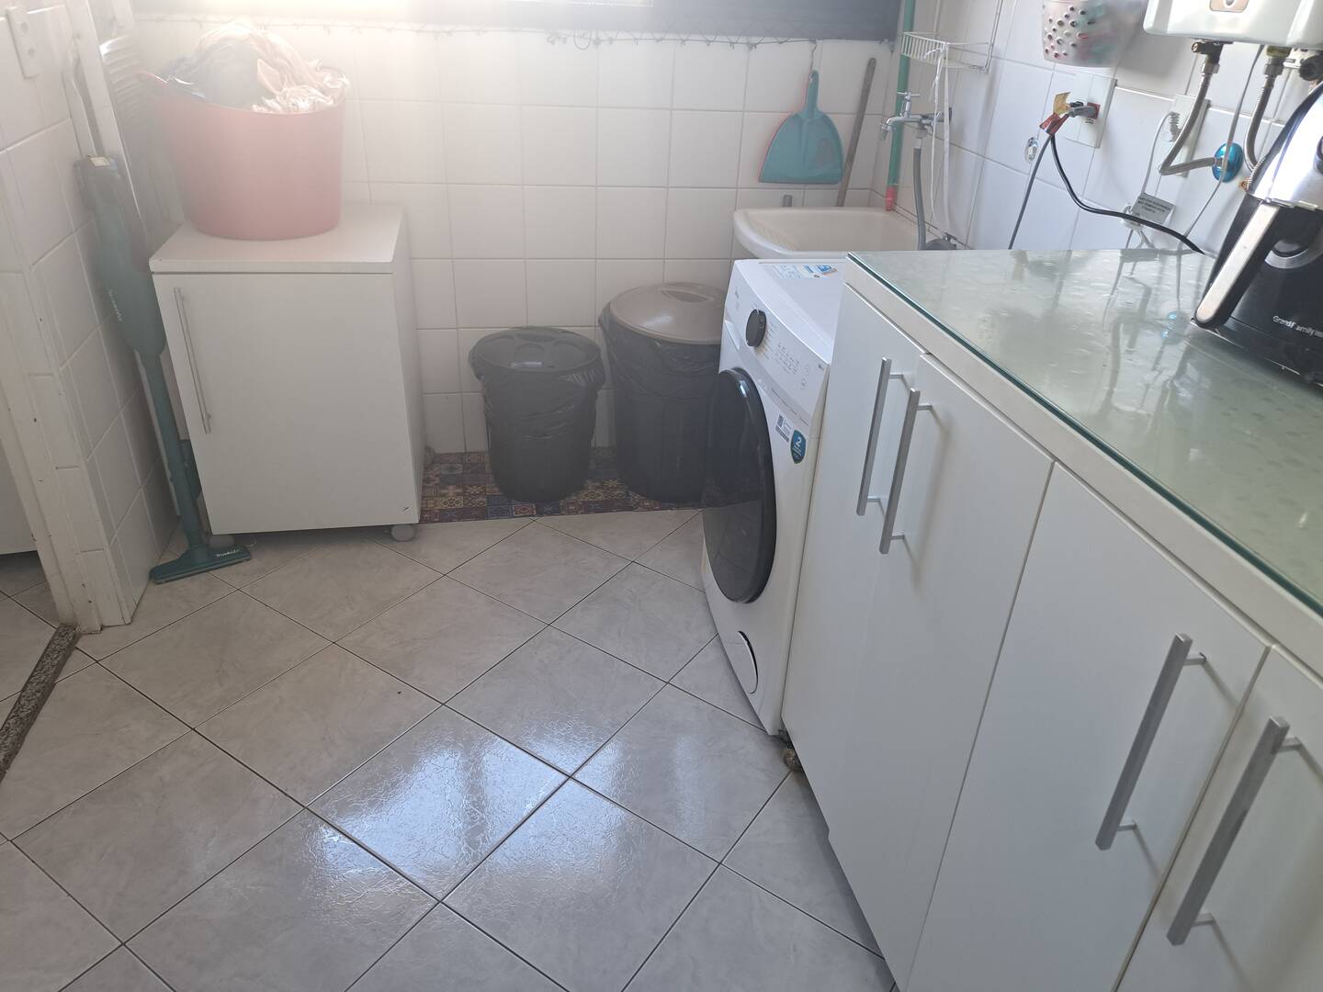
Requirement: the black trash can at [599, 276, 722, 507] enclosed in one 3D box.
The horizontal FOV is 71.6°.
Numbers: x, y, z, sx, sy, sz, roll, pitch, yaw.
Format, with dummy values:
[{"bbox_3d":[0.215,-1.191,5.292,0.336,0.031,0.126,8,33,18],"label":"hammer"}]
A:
[{"bbox_3d":[0.073,-0.309,2.678,0.460,0.570,0.460,3,29,-1],"label":"black trash can"}]

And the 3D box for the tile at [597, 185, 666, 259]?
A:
[{"bbox_3d":[-0.086,-0.784,2.637,0.202,0.202,0.010,-3,30,-11],"label":"tile"}]

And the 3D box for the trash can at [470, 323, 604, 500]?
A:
[{"bbox_3d":[-0.359,-0.234,2.660,0.365,0.418,0.360,-3,30,-11],"label":"trash can"}]

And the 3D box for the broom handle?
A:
[{"bbox_3d":[0.512,-0.694,2.766,0.024,1.139,0.024,1,27,-13],"label":"broom handle"}]

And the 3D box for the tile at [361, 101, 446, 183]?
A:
[{"bbox_3d":[-0.670,-0.922,2.400,0.200,0.200,0.010,-3,30,-11],"label":"tile"}]

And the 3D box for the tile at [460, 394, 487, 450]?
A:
[{"bbox_3d":[-0.513,-0.231,2.860,0.202,0.202,0.010,-3,30,-10],"label":"tile"}]

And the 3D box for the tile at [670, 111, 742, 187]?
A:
[{"bbox_3d":[0.123,-0.962,2.548,0.200,0.200,0.010,-3,30,-11],"label":"tile"}]

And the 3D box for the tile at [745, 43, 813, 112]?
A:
[{"bbox_3d":[0.333,-1.149,2.515,0.200,0.185,0.010,-3,30,-11],"label":"tile"}]

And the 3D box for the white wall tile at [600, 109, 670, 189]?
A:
[{"bbox_3d":[-0.076,-0.961,2.538,0.202,0.202,0.010,-3,30,-11],"label":"white wall tile"}]

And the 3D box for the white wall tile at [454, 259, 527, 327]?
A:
[{"bbox_3d":[-0.494,-0.584,2.655,0.200,0.200,0.010,-3,30,-11],"label":"white wall tile"}]

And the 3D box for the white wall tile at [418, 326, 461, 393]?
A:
[{"bbox_3d":[-0.698,-0.394,2.695,0.200,0.200,0.010,-3,30,-11],"label":"white wall tile"}]

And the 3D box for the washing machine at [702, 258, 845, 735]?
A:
[{"bbox_3d":[0.443,-0.029,1.940,0.580,0.830,0.600,-3,30,-10],"label":"washing machine"}]

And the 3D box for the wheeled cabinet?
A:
[{"bbox_3d":[-0.895,-0.332,2.356,0.490,0.690,0.515,-3,30,-11],"label":"wheeled cabinet"}]

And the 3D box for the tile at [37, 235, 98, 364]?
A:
[{"bbox_3d":[-1.197,-0.409,1.851,0.010,0.202,0.200,-3,30,-11],"label":"tile"}]

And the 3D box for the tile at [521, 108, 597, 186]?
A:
[{"bbox_3d":[-0.274,-0.942,2.474,0.200,0.200,0.010,-3,30,-11],"label":"tile"}]

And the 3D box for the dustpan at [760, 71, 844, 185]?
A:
[{"bbox_3d":[0.407,-1.026,2.564,0.250,0.300,0.055,-3,30,-11],"label":"dustpan"}]

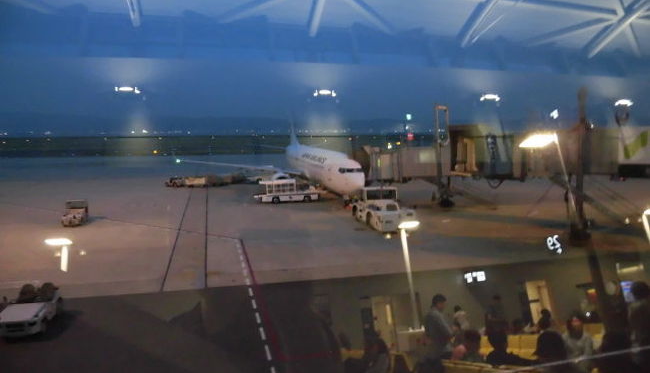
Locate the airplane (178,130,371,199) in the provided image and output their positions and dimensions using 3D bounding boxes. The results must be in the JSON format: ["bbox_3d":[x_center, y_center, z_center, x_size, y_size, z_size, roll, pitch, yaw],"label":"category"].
[{"bbox_3d":[-1.662,-5.722,59.463,35.800,12.500,39.500,-2,7,-14],"label":"airplane"}]

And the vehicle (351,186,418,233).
[{"bbox_3d":[4.850,1.627,38.258,2.850,2.900,7.300,-2,7,-13],"label":"vehicle"}]

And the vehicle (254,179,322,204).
[{"bbox_3d":[-4.250,0.378,50.697,7.200,2.450,2.100,-2,7,-17],"label":"vehicle"}]

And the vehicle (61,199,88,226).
[{"bbox_3d":[-21.050,2.133,38.016,1.600,1.950,3.000,-2,7,-20],"label":"vehicle"}]

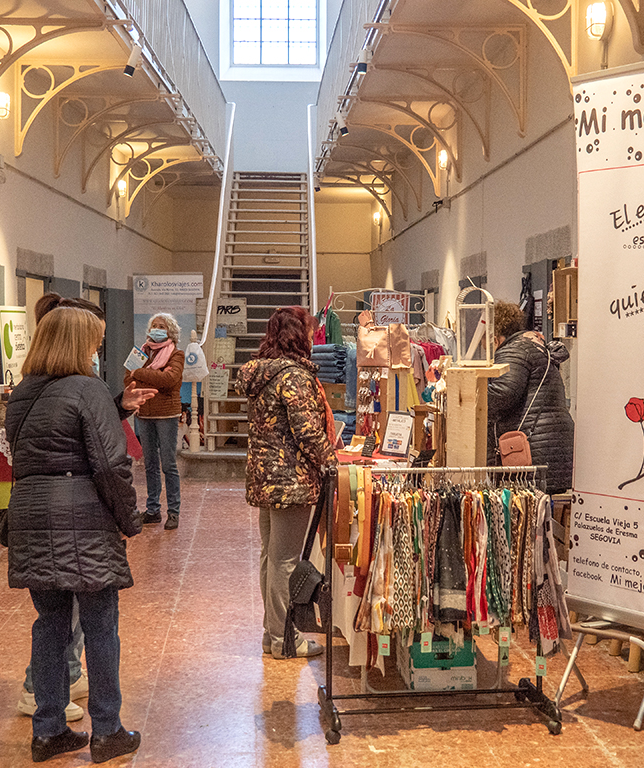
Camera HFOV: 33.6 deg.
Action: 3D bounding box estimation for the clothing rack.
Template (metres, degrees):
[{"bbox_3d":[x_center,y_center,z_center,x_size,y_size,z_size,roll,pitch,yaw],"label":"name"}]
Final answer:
[{"bbox_3d":[0.440,0.803,4.095,0.880,0.980,0.470,0,3,-6],"label":"clothing rack"}]

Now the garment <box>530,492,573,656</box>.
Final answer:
[{"bbox_3d":[0.875,0.730,4.081,0.160,0.630,0.180,0,3,-6],"label":"garment"}]

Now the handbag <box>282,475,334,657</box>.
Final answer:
[{"bbox_3d":[-0.051,0.693,4.068,0.180,0.690,0.150,2,4,30],"label":"handbag"}]

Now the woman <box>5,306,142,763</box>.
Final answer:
[{"bbox_3d":[-0.873,0.516,3.777,0.460,1.580,0.350,2,4,33],"label":"woman"}]

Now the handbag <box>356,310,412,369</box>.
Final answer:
[{"bbox_3d":[0.381,-0.271,6.495,0.330,0.350,0.160,0,3,3],"label":"handbag"}]

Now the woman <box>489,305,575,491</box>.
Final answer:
[{"bbox_3d":[1.087,0.391,5.533,0.480,1.620,0.500,3,4,37],"label":"woman"}]

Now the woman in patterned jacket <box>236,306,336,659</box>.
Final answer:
[{"bbox_3d":[-0.166,0.444,4.875,0.380,1.595,0.460,-2,4,-28],"label":"woman in patterned jacket"}]

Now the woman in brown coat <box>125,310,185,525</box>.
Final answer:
[{"bbox_3d":[-1.254,0.254,7.999,0.460,1.600,0.360,1,4,20],"label":"woman in brown coat"}]

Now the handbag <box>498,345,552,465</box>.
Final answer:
[{"bbox_3d":[0.998,0.107,5.316,0.260,0.620,0.170,1,4,14],"label":"handbag"}]

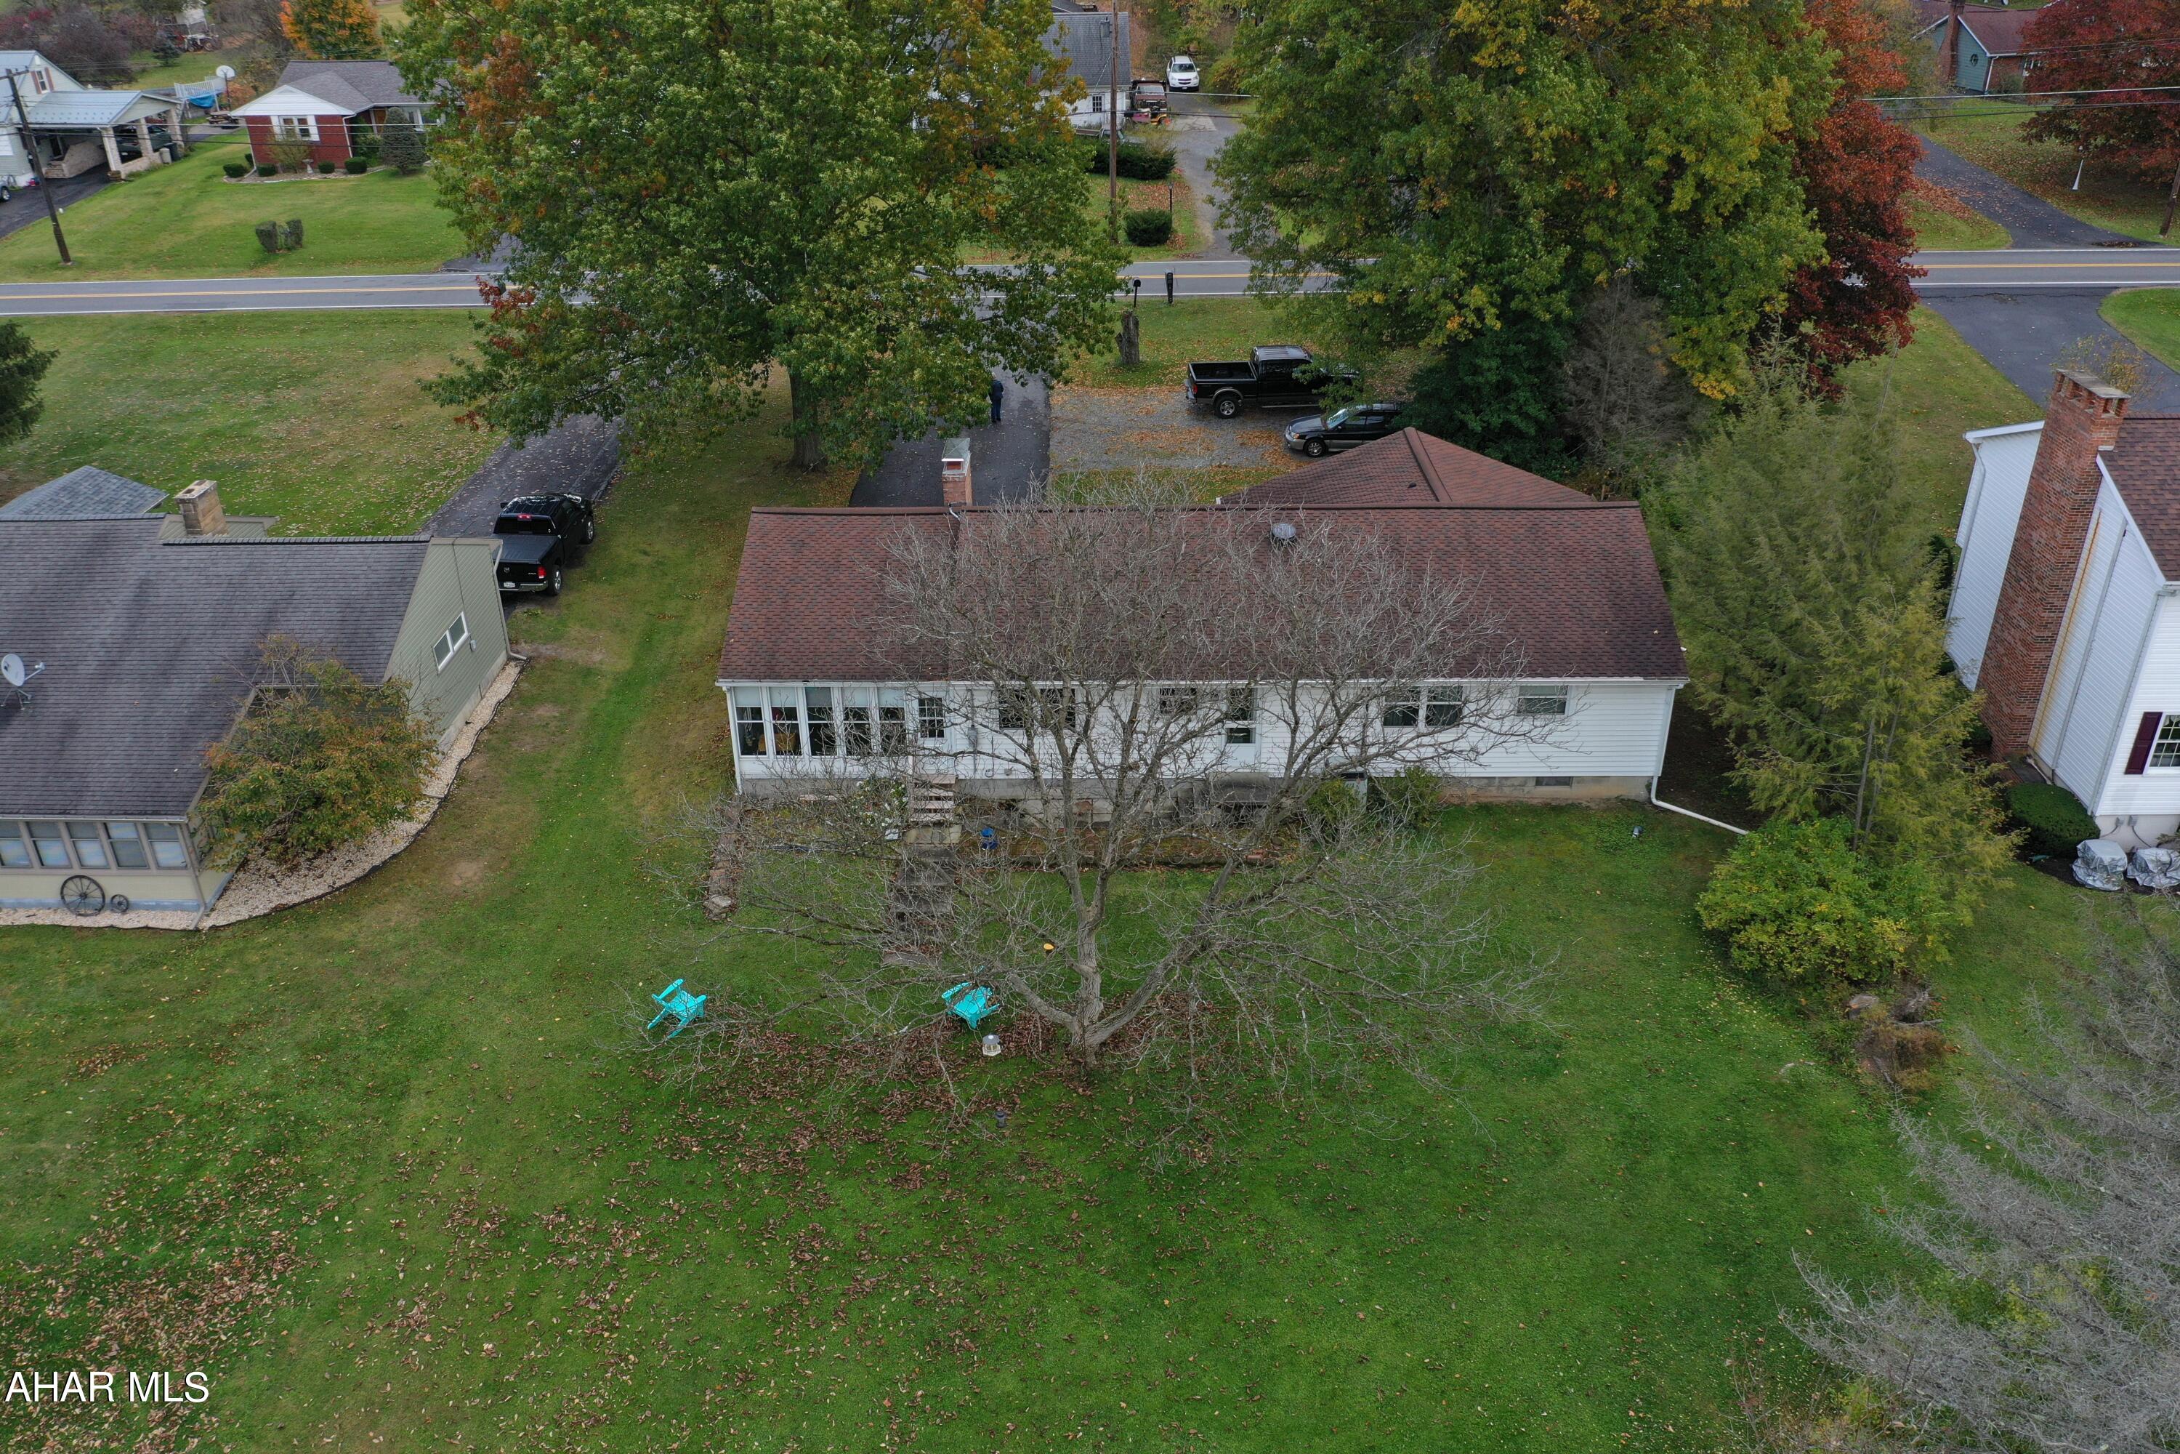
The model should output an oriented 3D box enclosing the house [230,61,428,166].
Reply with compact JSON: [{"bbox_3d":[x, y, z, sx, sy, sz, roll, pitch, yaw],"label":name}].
[{"bbox_3d":[-41.190,-36.122,99.181,12.200,4.800,12.000,0,27,1],"label":"house"}]

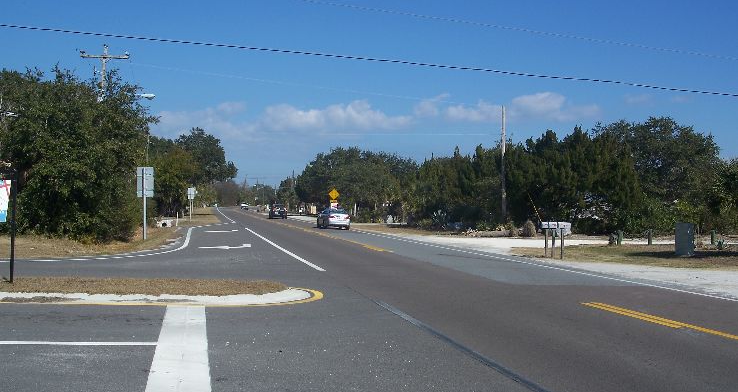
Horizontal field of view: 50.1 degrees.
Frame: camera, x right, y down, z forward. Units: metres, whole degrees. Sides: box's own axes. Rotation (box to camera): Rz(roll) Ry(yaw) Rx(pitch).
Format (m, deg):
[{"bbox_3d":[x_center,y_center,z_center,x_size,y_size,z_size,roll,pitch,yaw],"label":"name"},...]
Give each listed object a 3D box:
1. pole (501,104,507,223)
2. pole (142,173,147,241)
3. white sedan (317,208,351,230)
[{"bbox_3d":[8.646,-1.792,50.500,0.260,8.000,0.260,0,0,-12],"label":"pole"},{"bbox_3d":[-10.934,0.473,38.500,0.100,3.400,0.100,0,0,-12],"label":"pole"},{"bbox_3d":[-2.579,1.654,57.000,1.820,1.470,4.800,0,0,-12],"label":"white sedan"}]

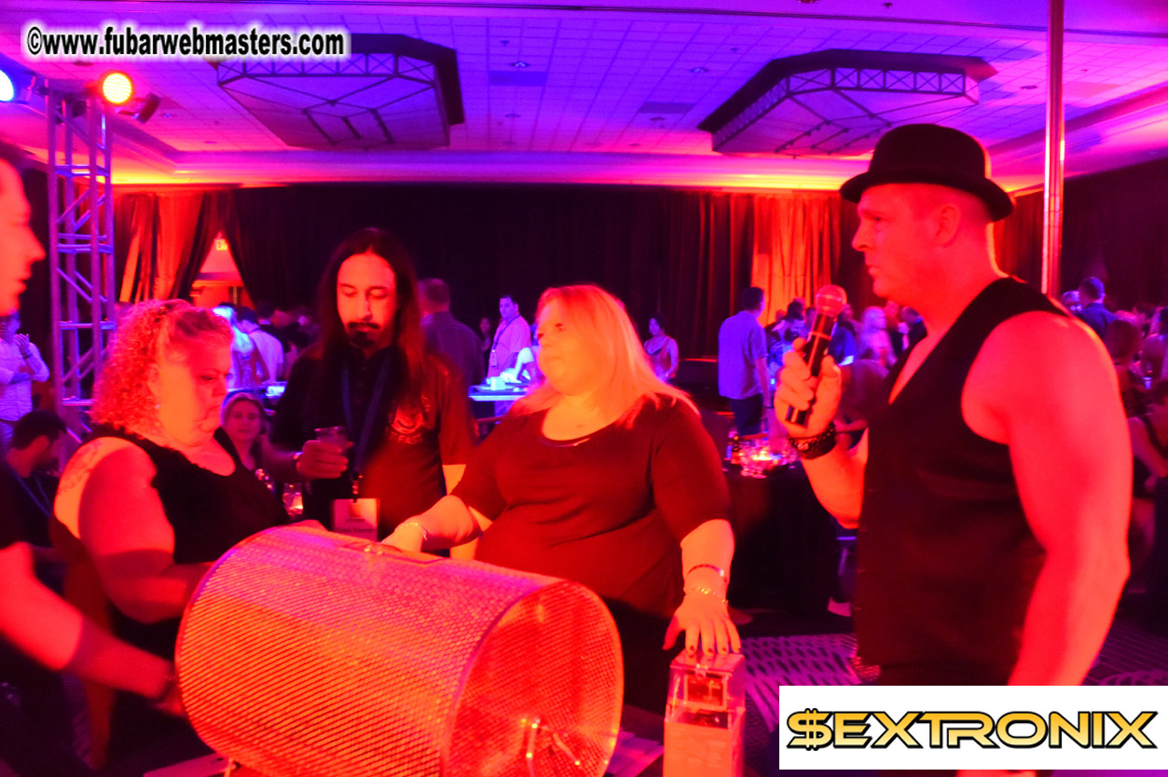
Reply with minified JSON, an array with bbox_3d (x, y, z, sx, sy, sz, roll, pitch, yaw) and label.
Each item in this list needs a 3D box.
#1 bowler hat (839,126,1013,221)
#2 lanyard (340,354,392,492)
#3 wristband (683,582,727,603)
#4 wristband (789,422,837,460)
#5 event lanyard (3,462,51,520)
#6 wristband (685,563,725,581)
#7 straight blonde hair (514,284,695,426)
[{"bbox_3d":[0.605,-0.379,1.600,0.285,0.155,0.250,10,5,17],"label":"bowler hat"},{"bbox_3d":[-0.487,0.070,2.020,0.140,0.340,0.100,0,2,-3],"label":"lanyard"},{"bbox_3d":[0.208,0.354,1.550,0.072,0.060,0.014,-2,40,9],"label":"wristband"},{"bbox_3d":[0.394,0.090,1.560,0.078,0.042,0.066,-14,23,16],"label":"wristband"},{"bbox_3d":[-1.918,0.380,3.150,0.150,0.280,0.160,2,3,41],"label":"event lanyard"},{"bbox_3d":[0.211,0.325,1.570,0.072,0.060,0.012,-3,38,7],"label":"wristband"},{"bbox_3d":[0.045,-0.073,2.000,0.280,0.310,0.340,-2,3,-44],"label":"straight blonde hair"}]

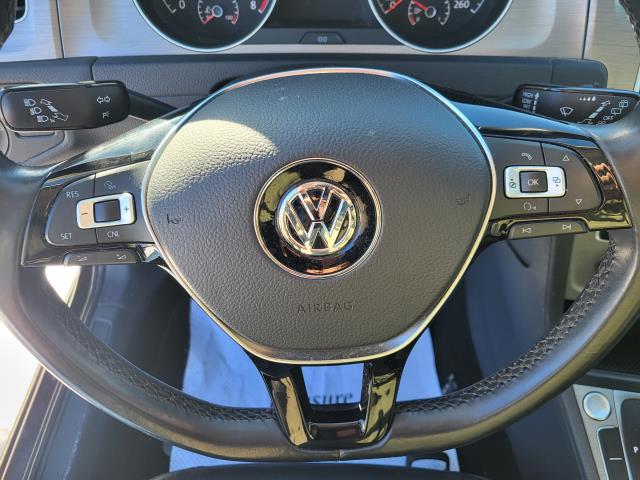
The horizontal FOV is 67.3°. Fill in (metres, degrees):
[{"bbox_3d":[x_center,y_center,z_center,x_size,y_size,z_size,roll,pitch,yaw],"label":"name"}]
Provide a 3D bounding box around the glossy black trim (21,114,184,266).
[{"bbox_3d":[-0.115,-0.024,0.255,0.093,0.072,0.025,-4,23,3],"label":"glossy black trim"}]

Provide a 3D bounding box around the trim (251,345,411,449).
[{"bbox_3d":[0.009,0.096,0.301,0.096,0.062,0.032,-4,23,3],"label":"trim"}]

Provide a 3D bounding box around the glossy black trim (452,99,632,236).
[{"bbox_3d":[0.112,-0.039,0.245,0.089,0.070,0.025,-4,23,3],"label":"glossy black trim"}]

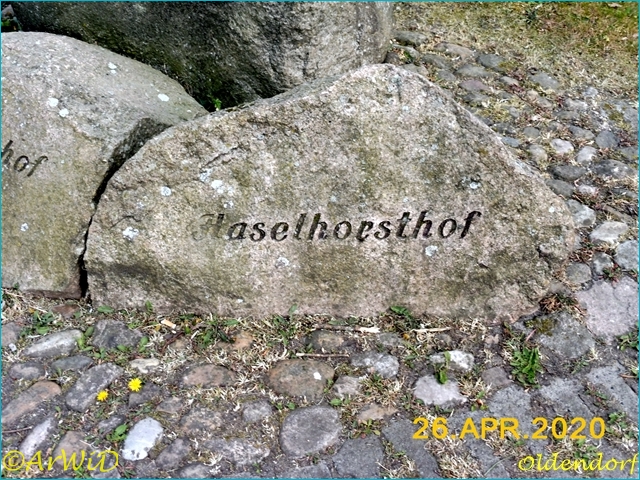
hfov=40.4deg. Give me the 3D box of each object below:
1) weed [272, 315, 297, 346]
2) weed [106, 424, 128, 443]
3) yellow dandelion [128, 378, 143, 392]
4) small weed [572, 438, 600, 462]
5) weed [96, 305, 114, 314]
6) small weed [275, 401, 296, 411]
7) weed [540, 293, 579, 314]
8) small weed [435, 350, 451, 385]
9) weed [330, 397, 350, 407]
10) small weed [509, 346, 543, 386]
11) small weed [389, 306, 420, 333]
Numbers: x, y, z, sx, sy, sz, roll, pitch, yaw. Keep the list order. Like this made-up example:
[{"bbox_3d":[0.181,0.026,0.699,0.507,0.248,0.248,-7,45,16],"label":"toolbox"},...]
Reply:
[{"bbox_3d":[-0.075,0.191,1.830,0.051,0.046,0.050,0,38,0],"label":"weed"},{"bbox_3d":[-0.380,0.363,1.631,0.041,0.020,0.034,0,38,0],"label":"weed"},{"bbox_3d":[-0.361,0.285,1.703,0.027,0.014,0.027,0,38,0],"label":"yellow dandelion"},{"bbox_3d":[0.489,0.387,1.596,0.051,0.026,0.043,0,38,0],"label":"small weed"},{"bbox_3d":[-0.470,0.152,1.905,0.039,0.014,0.024,0,38,0],"label":"weed"},{"bbox_3d":[-0.067,0.322,1.689,0.043,0.013,0.022,0,38,0],"label":"small weed"},{"bbox_3d":[0.526,0.140,1.910,0.080,0.028,0.045,0,38,0],"label":"weed"},{"bbox_3d":[0.246,0.256,1.746,0.032,0.046,0.046,0,38,0],"label":"small weed"},{"bbox_3d":[0.040,0.315,1.697,0.039,0.013,0.022,0,38,0],"label":"weed"},{"bbox_3d":[0.416,0.255,1.751,0.062,0.042,0.066,0,38,0],"label":"small weed"},{"bbox_3d":[0.181,0.171,1.864,0.066,0.036,0.046,0,38,0],"label":"small weed"}]

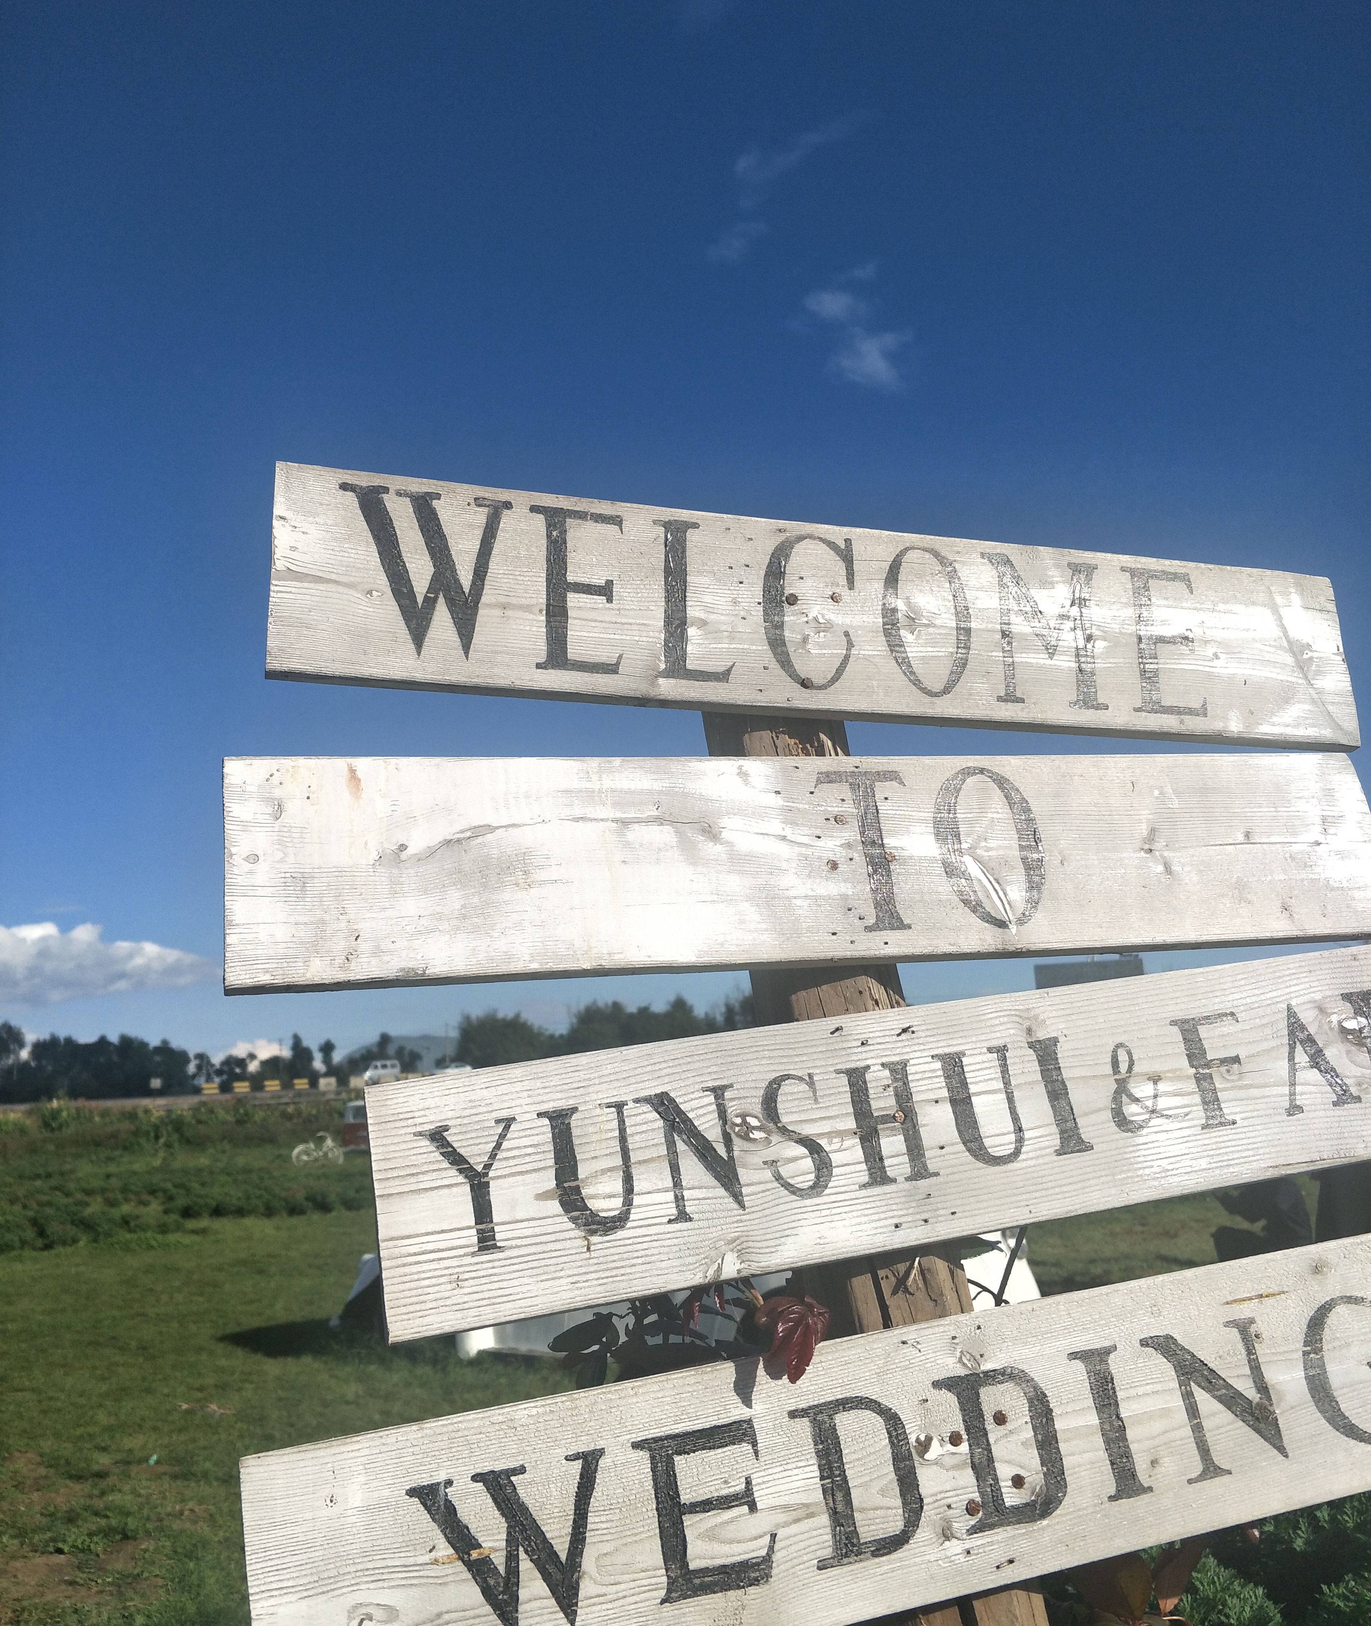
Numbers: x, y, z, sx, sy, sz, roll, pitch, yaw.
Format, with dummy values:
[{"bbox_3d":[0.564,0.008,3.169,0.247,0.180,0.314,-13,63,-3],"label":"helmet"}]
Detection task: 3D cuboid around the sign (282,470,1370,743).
[{"bbox_3d":[0.147,-0.159,1.059,0.938,0.167,0.021,3,-14,-14],"label":"sign"}]

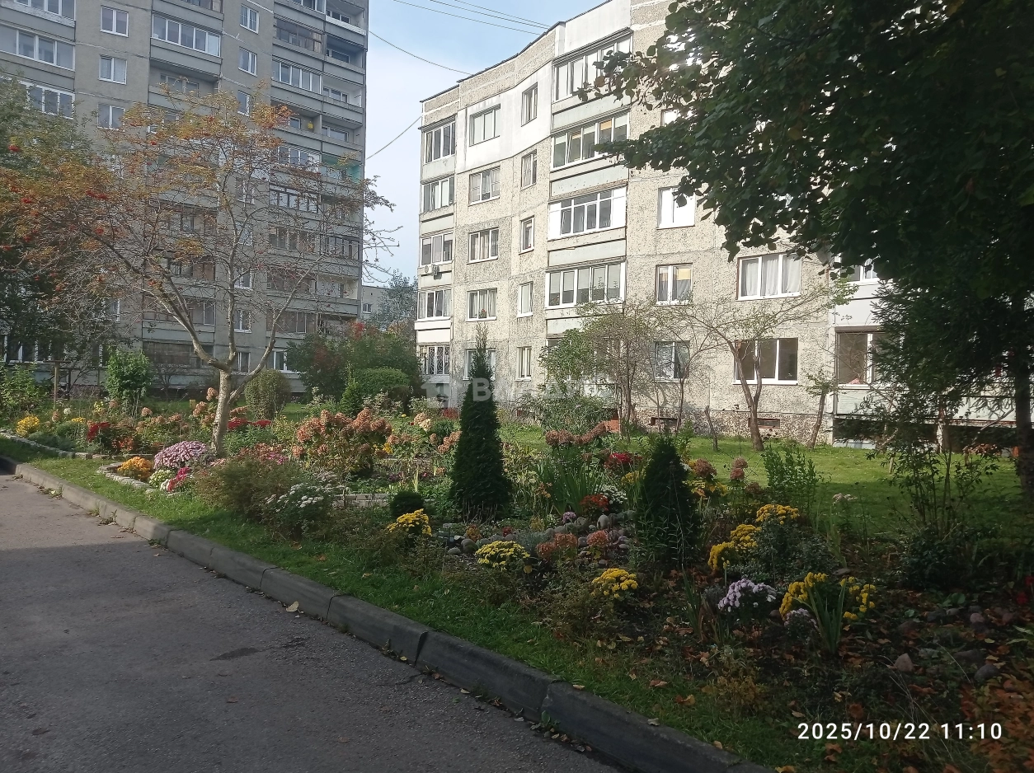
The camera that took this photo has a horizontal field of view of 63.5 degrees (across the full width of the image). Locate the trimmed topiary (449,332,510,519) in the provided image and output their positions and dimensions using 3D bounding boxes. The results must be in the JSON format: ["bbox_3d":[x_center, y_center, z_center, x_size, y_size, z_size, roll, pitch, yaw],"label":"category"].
[{"bbox_3d":[-0.379,0.363,8.450,0.640,1.950,0.640,2,0,0],"label":"trimmed topiary"}]

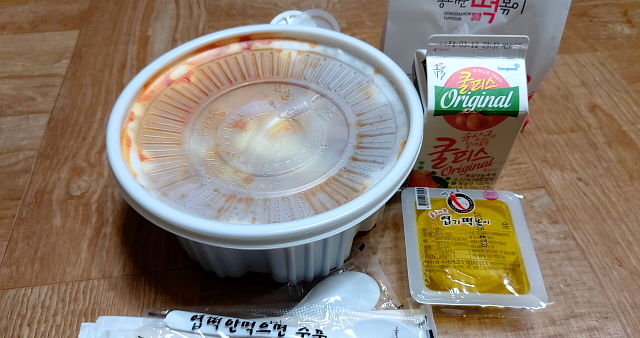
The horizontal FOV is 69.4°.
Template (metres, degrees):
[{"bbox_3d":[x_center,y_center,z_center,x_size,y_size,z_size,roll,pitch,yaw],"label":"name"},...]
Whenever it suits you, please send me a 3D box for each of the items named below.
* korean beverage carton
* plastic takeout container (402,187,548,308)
[{"bbox_3d":[0.108,-0.046,0.360,0.070,0.133,0.070,0,49,1],"label":"korean beverage carton"},{"bbox_3d":[0.105,0.061,0.336,0.088,0.028,0.095,2,49,2],"label":"plastic takeout container"}]

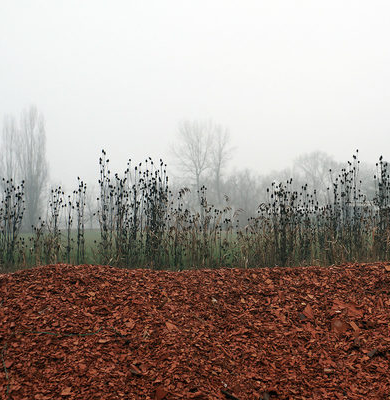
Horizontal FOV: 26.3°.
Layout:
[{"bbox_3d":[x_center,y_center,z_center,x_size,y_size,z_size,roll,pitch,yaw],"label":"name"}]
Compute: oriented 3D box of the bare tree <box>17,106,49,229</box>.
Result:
[{"bbox_3d":[-25.200,-4.990,130.000,4.990,19.500,4.990,0,-1,0],"label":"bare tree"}]

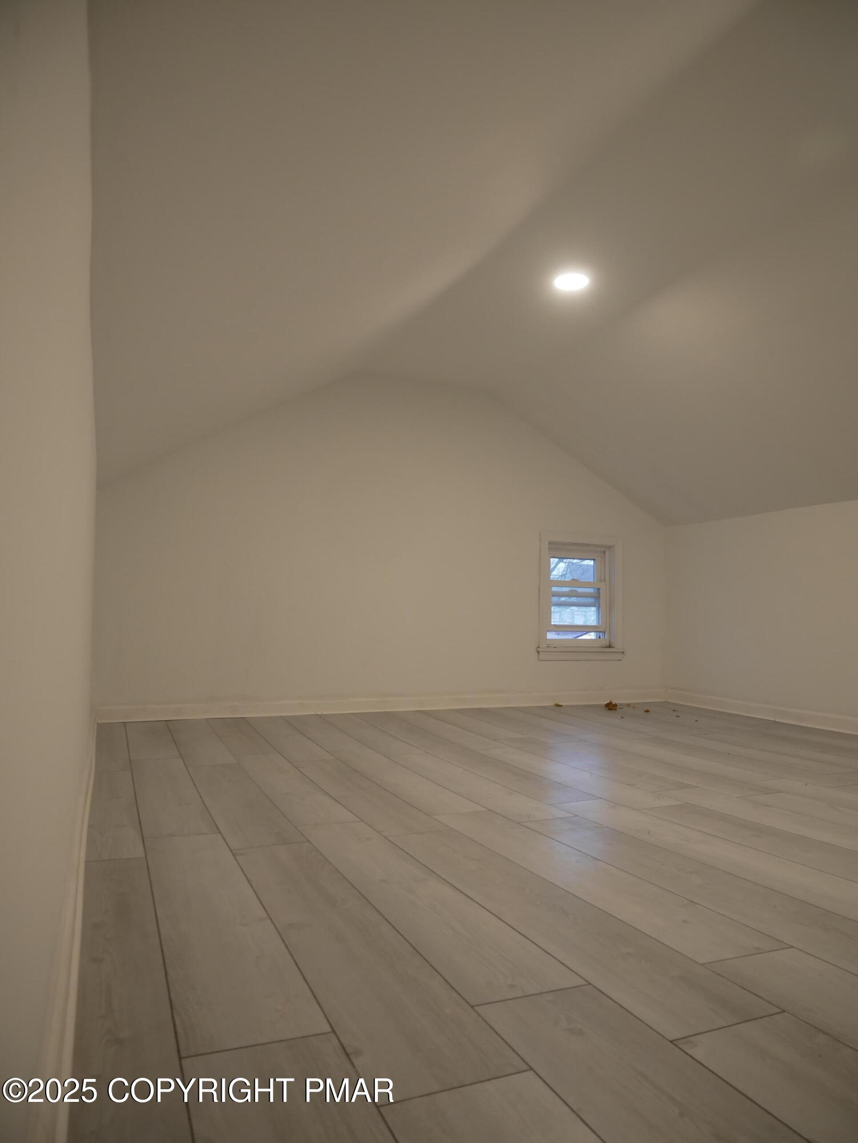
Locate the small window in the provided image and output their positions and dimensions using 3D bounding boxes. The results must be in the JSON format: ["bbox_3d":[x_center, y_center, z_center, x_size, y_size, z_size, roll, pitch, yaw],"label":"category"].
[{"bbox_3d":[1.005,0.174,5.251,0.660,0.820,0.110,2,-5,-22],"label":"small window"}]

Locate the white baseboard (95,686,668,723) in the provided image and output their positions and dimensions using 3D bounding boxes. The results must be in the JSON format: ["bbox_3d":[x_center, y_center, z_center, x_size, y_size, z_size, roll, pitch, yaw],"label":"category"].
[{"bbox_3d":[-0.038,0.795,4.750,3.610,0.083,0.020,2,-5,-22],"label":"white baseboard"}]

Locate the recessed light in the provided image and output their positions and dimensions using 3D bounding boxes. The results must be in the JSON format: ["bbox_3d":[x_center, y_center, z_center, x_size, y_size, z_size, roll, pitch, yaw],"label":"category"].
[{"bbox_3d":[0.627,-1.272,3.479,0.160,0.025,0.160,0,-4,0],"label":"recessed light"}]

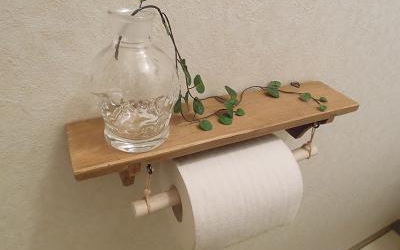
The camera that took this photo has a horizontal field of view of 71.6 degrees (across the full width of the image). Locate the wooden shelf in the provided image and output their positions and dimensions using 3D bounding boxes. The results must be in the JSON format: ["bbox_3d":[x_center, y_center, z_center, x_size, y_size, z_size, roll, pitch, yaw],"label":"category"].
[{"bbox_3d":[0.032,-0.008,0.259,0.283,0.008,0.056,-12,41,-25],"label":"wooden shelf"}]

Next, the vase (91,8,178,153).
[{"bbox_3d":[-0.043,-0.030,0.191,0.058,0.091,0.058,-12,41,-25],"label":"vase"}]

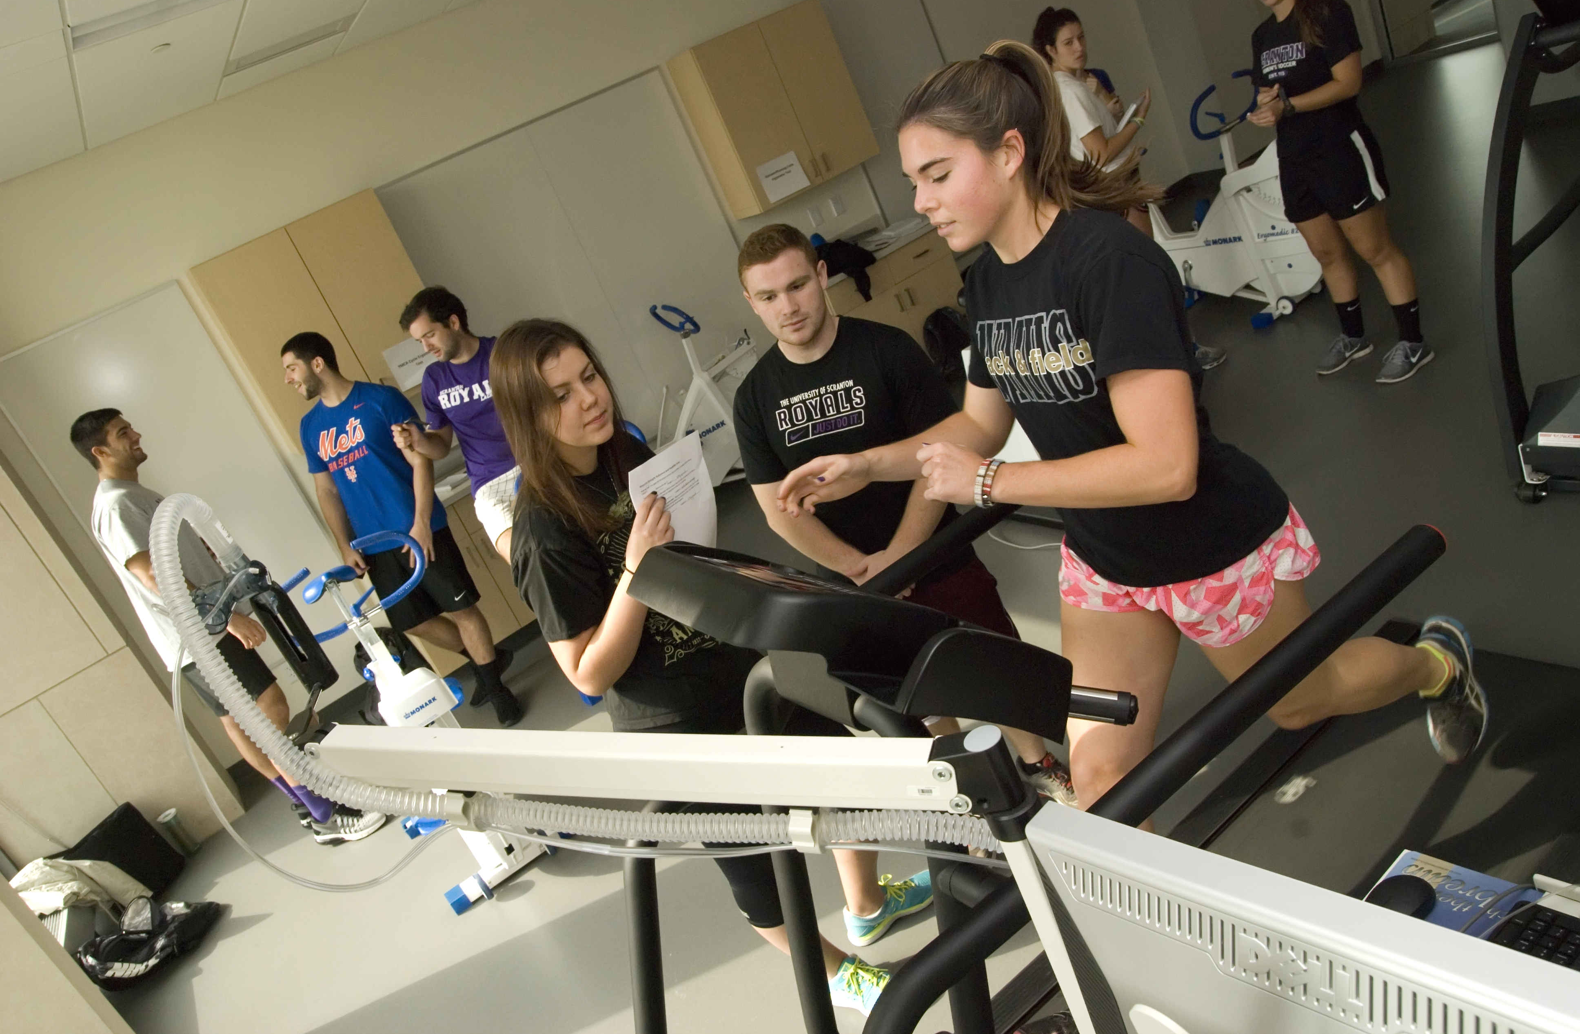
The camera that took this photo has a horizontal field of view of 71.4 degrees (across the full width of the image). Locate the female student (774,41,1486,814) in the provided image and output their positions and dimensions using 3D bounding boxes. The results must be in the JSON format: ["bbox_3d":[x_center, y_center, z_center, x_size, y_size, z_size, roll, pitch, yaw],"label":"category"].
[{"bbox_3d":[0.541,0.085,1.643,0.920,1.570,0.540,-34,21,-24],"label":"female student"}]

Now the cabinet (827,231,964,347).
[{"bbox_3d":[0.550,-1.182,6.691,0.926,0.850,0.620,-34,21,-24],"label":"cabinet"}]

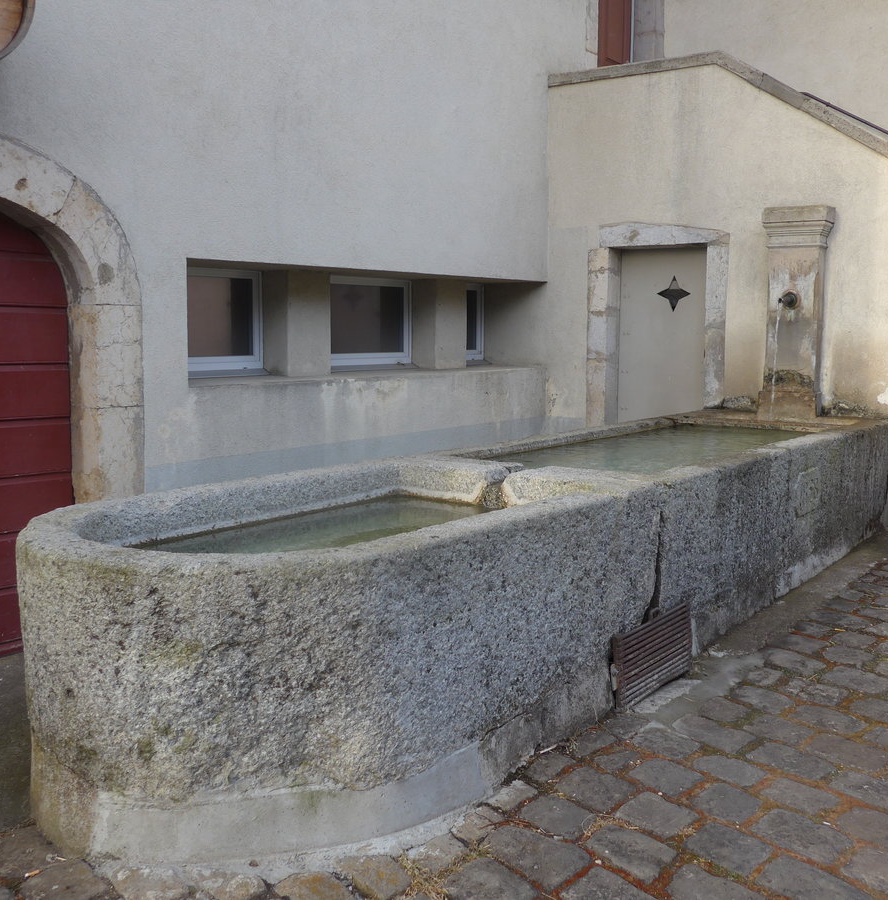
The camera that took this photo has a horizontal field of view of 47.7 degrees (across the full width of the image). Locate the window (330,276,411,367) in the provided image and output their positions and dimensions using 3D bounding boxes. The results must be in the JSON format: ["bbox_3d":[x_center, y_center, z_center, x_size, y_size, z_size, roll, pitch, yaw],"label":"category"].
[{"bbox_3d":[-0.599,-0.911,7.135,0.083,0.606,0.967,6,8,42],"label":"window"}]

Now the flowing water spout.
[{"bbox_3d":[2.320,-0.907,6.700,0.407,1.378,0.266,4,7,32],"label":"flowing water spout"}]

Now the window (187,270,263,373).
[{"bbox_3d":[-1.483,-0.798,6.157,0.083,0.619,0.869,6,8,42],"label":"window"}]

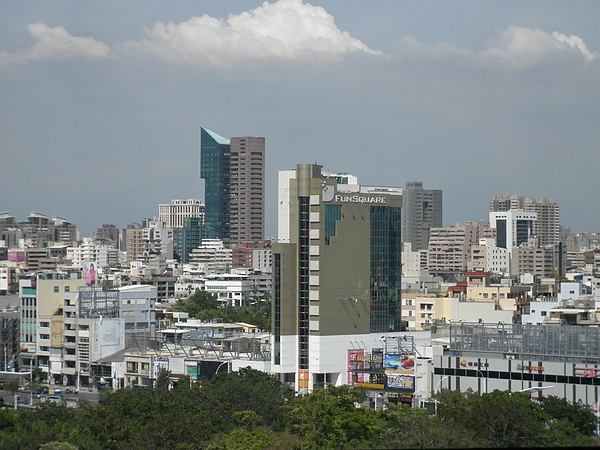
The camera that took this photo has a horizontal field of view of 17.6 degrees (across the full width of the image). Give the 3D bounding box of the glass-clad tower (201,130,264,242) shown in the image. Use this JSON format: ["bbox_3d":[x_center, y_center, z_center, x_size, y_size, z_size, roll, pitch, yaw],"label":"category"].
[{"bbox_3d":[-48.940,-9.140,1420.000,30.000,125.000,36.000,1,-1,-44],"label":"glass-clad tower"}]

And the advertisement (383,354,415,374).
[{"bbox_3d":[23.240,32.550,452.000,0.400,4.600,9.600,1,-1,-44],"label":"advertisement"}]

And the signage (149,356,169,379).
[{"bbox_3d":[-36.190,36.700,500.000,2.400,5.800,5.000,1,-1,-44],"label":"signage"}]

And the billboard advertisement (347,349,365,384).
[{"bbox_3d":[13.410,33.890,465.000,5.400,8.600,0.400,1,-1,-44],"label":"billboard advertisement"}]

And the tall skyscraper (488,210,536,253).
[{"bbox_3d":[180.610,21.250,1650.000,29.000,66.000,26.000,1,-1,-44],"label":"tall skyscraper"}]

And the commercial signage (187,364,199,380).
[{"bbox_3d":[-27.240,37.380,492.000,0.300,4.100,4.600,1,-1,-44],"label":"commercial signage"}]

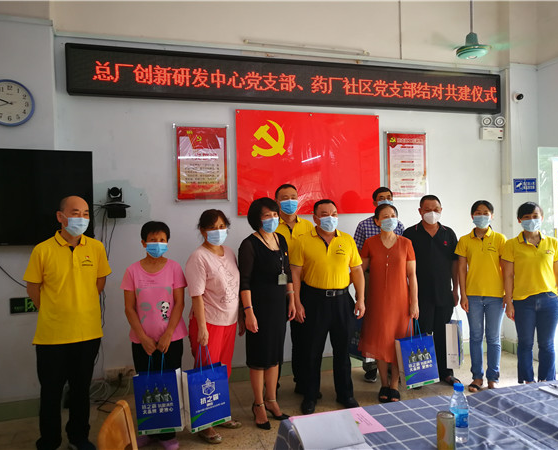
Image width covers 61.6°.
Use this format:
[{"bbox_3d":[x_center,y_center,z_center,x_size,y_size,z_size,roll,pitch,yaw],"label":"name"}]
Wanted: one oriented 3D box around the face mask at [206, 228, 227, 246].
[{"bbox_3d":[-0.416,0.086,3.180,0.137,0.111,0.080,-1,0,-31],"label":"face mask"}]

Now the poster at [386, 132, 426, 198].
[{"bbox_3d":[1.310,-0.596,4.768,0.462,0.679,0.020,-1,0,-15],"label":"poster"}]

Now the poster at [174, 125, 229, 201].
[{"bbox_3d":[-0.689,-0.556,4.231,0.464,0.664,0.020,-1,0,-15],"label":"poster"}]

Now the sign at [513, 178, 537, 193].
[{"bbox_3d":[2.641,-0.418,5.014,0.297,0.148,0.008,-4,1,-15],"label":"sign"}]

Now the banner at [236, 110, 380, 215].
[{"bbox_3d":[0.312,-0.587,4.500,1.450,0.980,0.020,-1,0,-15],"label":"banner"}]

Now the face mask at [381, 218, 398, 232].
[{"bbox_3d":[0.885,0.004,3.740,0.145,0.112,0.085,-1,1,-10],"label":"face mask"}]

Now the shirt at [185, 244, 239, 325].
[{"bbox_3d":[-0.457,0.419,3.240,0.430,0.555,0.280,-2,1,-38],"label":"shirt"}]

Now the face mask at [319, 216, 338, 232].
[{"bbox_3d":[0.387,-0.004,3.600,0.137,0.117,0.080,-1,0,-21],"label":"face mask"}]

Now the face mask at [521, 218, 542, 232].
[{"bbox_3d":[2.069,0.006,3.830,0.152,0.112,0.085,-1,1,15],"label":"face mask"}]

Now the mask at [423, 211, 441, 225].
[{"bbox_3d":[1.320,-0.060,4.030,0.150,0.112,0.090,-1,1,8],"label":"mask"}]

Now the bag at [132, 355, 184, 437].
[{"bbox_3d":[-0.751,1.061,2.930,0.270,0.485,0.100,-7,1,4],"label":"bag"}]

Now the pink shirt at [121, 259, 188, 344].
[{"bbox_3d":[-0.831,0.494,3.130,0.420,0.550,0.250,-1,0,-16],"label":"pink shirt"}]

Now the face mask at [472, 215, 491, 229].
[{"bbox_3d":[1.700,-0.022,3.920,0.137,0.111,0.080,-1,0,17],"label":"face mask"}]

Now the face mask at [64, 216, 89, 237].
[{"bbox_3d":[-1.307,0.013,3.040,0.080,0.117,0.137,-1,0,41],"label":"face mask"}]

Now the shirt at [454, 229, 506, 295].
[{"bbox_3d":[1.748,0.322,4.020,0.440,0.595,0.250,-1,1,20],"label":"shirt"}]

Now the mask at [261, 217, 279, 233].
[{"bbox_3d":[-0.059,0.003,3.400,0.137,0.114,0.080,-1,0,-29],"label":"mask"}]

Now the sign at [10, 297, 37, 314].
[{"bbox_3d":[-1.858,0.605,3.524,0.300,0.117,0.025,-1,0,-15],"label":"sign"}]

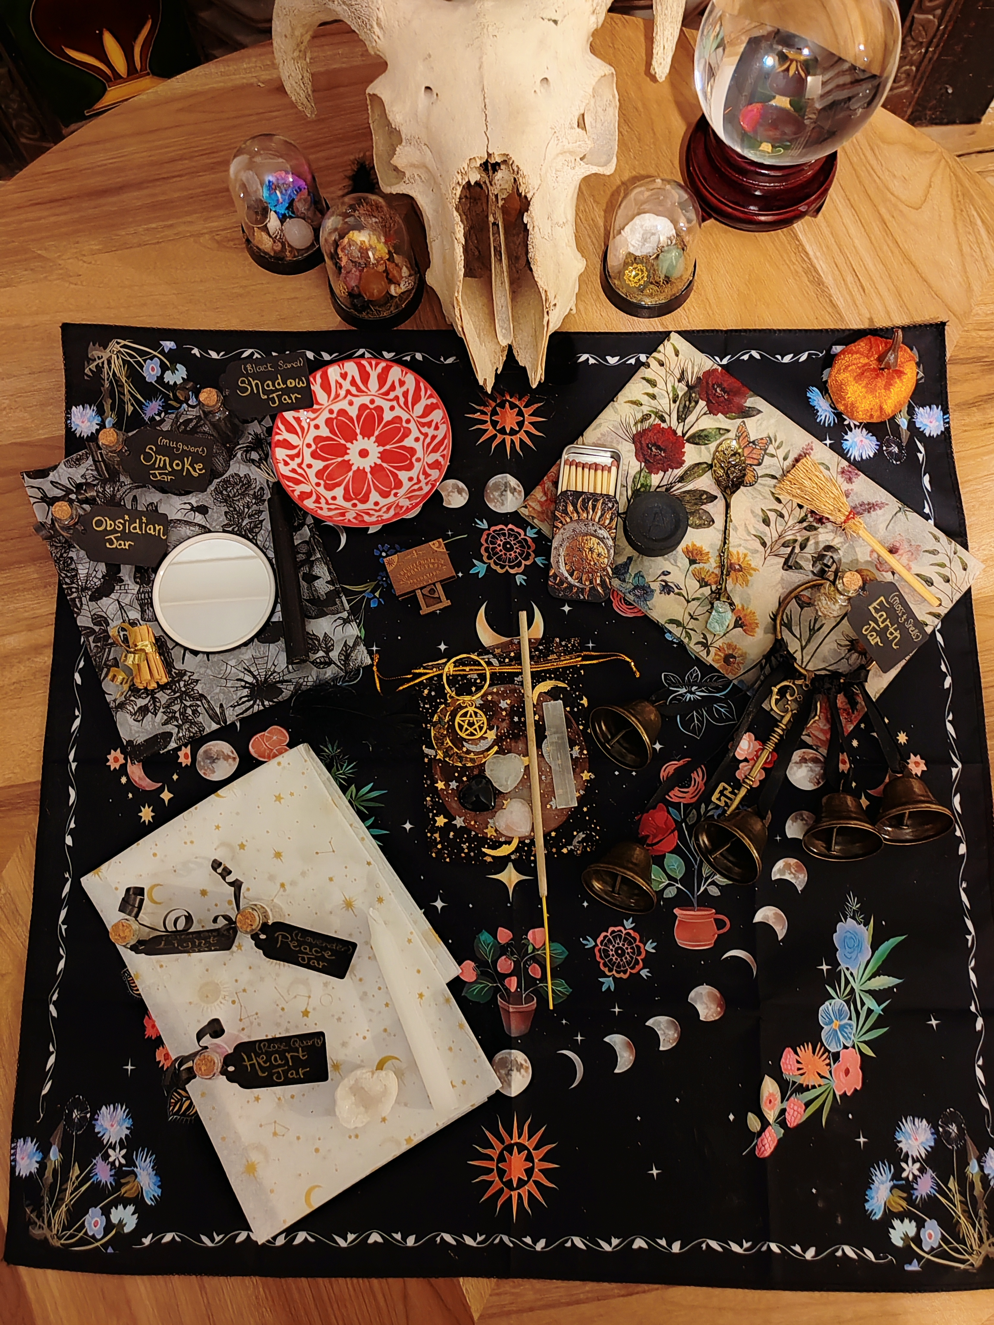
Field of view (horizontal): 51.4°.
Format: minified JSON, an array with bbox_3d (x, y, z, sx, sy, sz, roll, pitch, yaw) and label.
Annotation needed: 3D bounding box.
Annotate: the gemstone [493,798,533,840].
[{"bbox_3d":[0.009,0.083,0.551,0.020,0.010,0.021,44,85,7],"label":"gemstone"}]

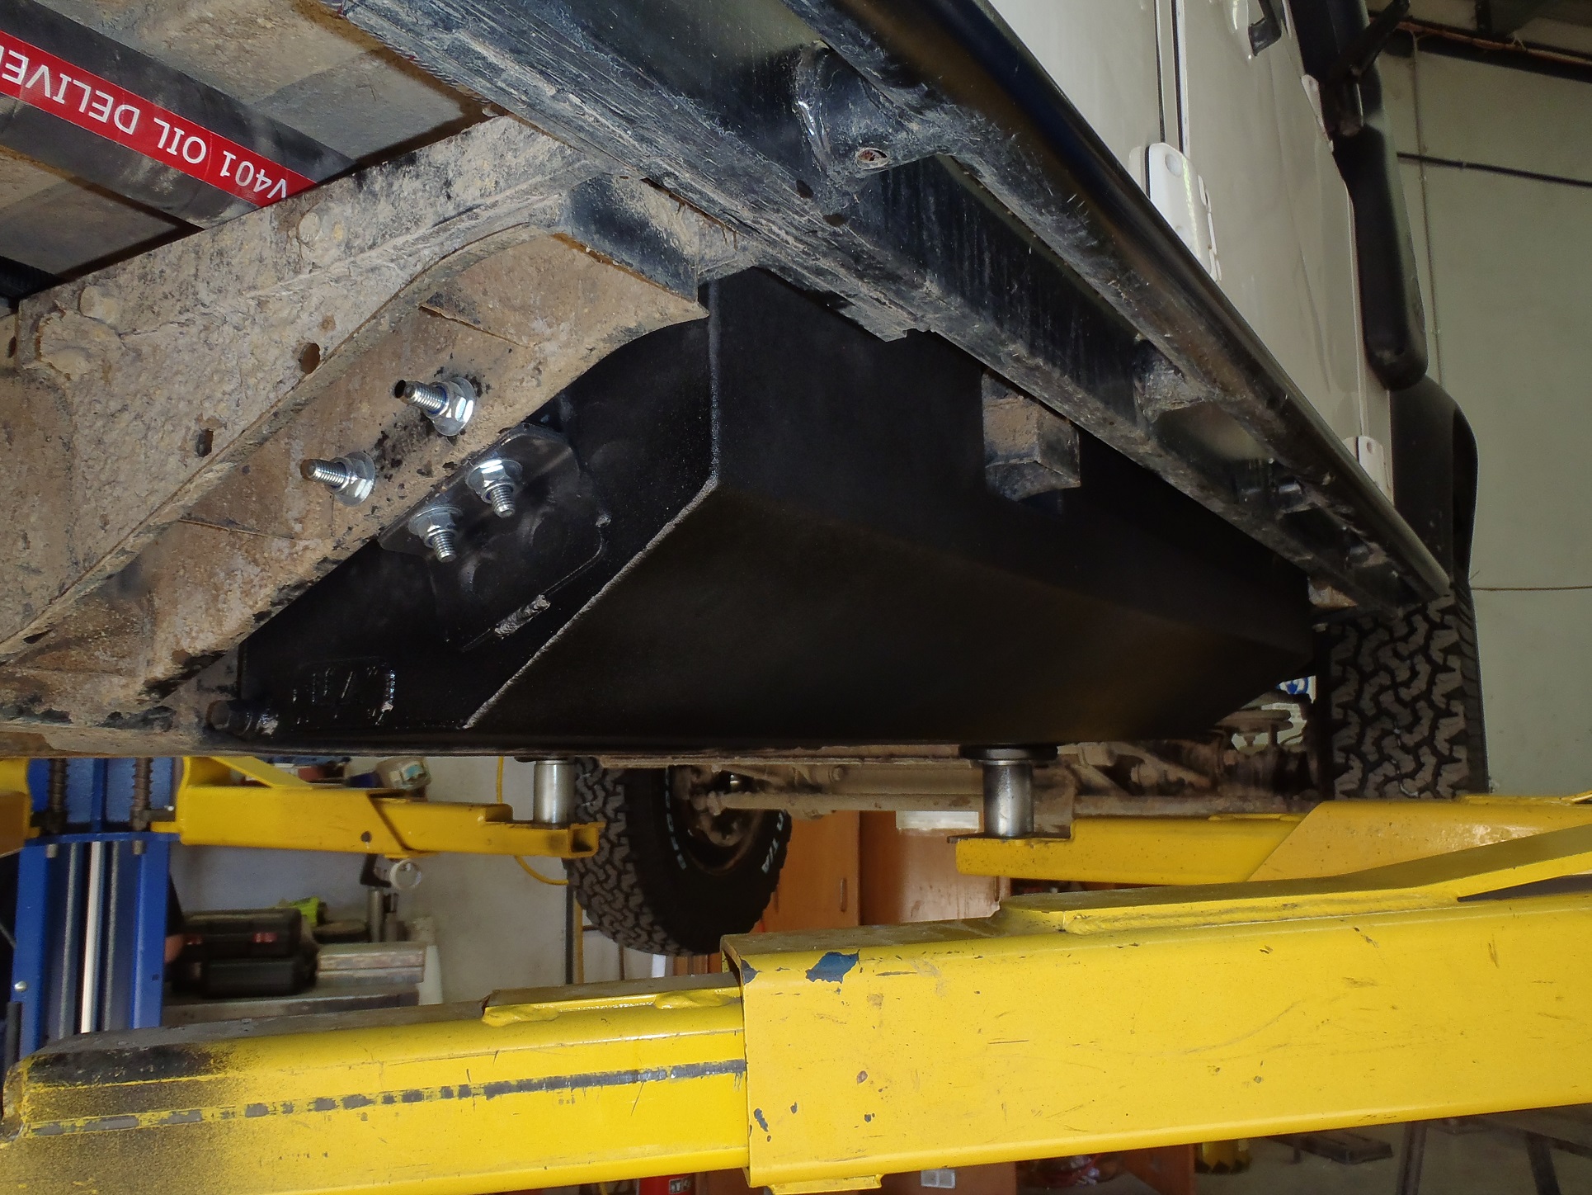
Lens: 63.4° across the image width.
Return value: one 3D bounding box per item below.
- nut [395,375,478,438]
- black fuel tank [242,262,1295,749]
[{"bbox_3d":[-0.149,-0.081,0.527,0.024,0.024,0.026,-4,-7,31],"label":"nut"},{"bbox_3d":[0.194,-0.002,1.218,0.310,0.262,1.420,-4,-7,31],"label":"black fuel tank"}]

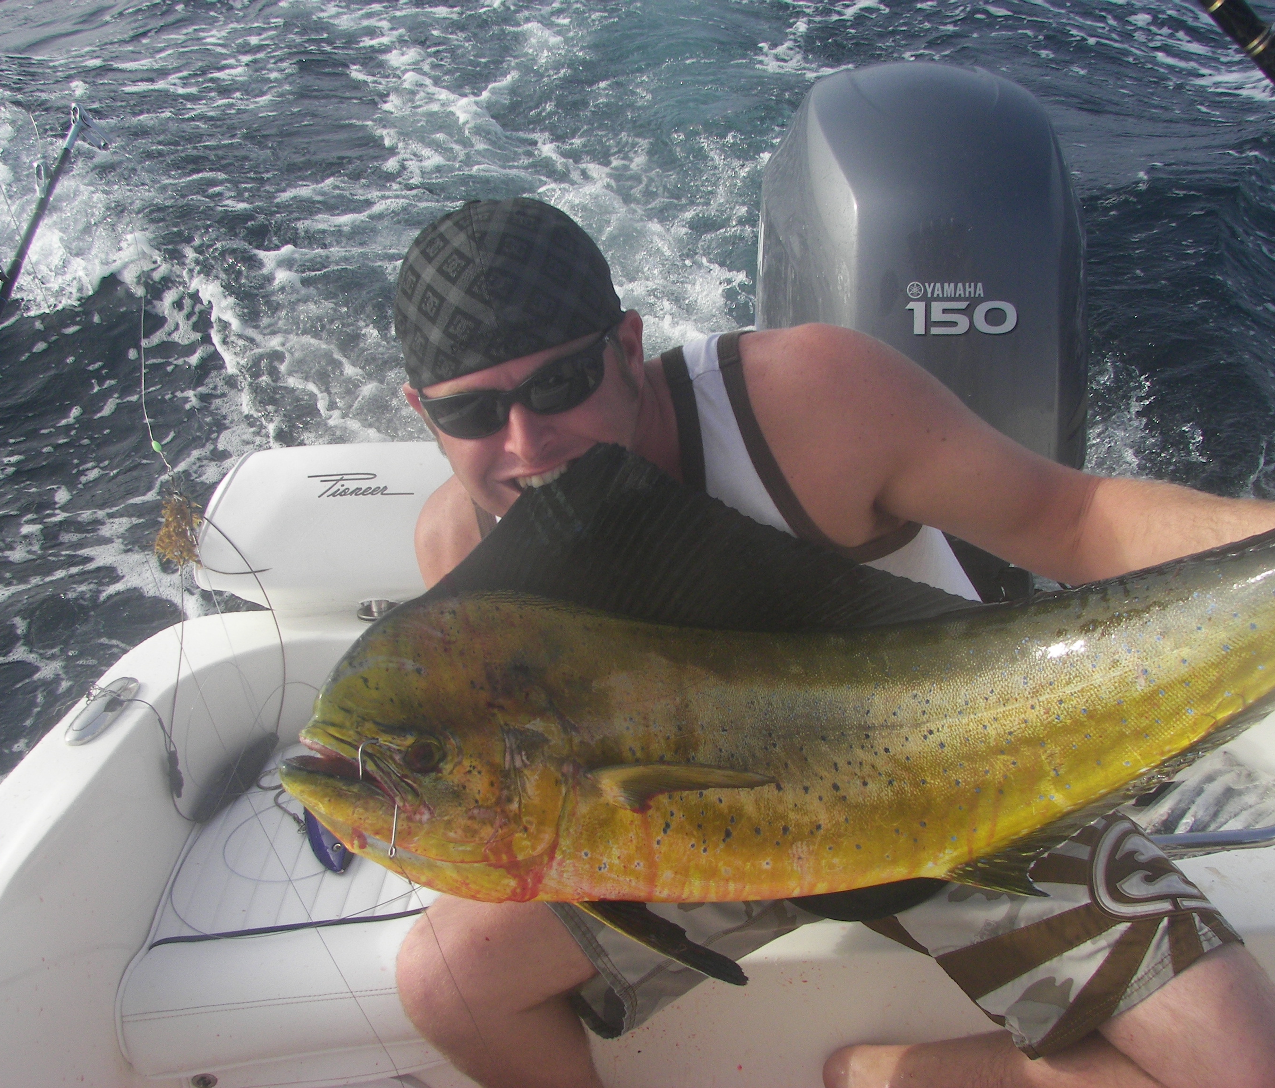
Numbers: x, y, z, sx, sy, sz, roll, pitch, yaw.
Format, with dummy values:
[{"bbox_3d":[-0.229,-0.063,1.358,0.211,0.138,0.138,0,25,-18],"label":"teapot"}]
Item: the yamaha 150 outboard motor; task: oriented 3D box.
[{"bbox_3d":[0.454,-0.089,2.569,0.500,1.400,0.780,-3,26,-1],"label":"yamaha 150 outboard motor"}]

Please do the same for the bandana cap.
[{"bbox_3d":[-0.097,-0.196,1.185,0.180,0.142,0.215,-19,13,16],"label":"bandana cap"}]

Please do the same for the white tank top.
[{"bbox_3d":[0.130,0.090,1.360,0.420,0.560,0.270,-12,28,28],"label":"white tank top"}]

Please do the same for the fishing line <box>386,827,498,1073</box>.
[{"bbox_3d":[-0.130,0.270,1.000,0.020,0.165,0.020,-25,0,11],"label":"fishing line"}]

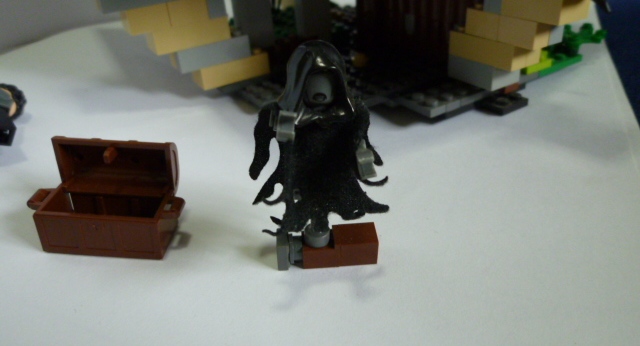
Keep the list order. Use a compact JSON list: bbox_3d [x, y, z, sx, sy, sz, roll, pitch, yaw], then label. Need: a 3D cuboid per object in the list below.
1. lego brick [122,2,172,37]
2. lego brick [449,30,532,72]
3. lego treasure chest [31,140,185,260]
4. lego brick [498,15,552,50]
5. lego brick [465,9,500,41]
[{"bbox_3d":[-0.072,-0.065,0.190,0.016,0.010,0.016,-20,33,-23],"label":"lego brick"},{"bbox_3d":[0.066,-0.050,0.184,0.008,0.010,0.032,-20,33,-23],"label":"lego brick"},{"bbox_3d":[-0.058,0.005,0.130,0.041,0.028,0.022,3,29,0],"label":"lego treasure chest"},{"bbox_3d":[0.074,-0.052,0.167,0.008,0.010,0.016,-20,33,-23],"label":"lego brick"},{"bbox_3d":[0.067,-0.059,0.179,0.011,0.010,0.016,-20,33,-23],"label":"lego brick"}]

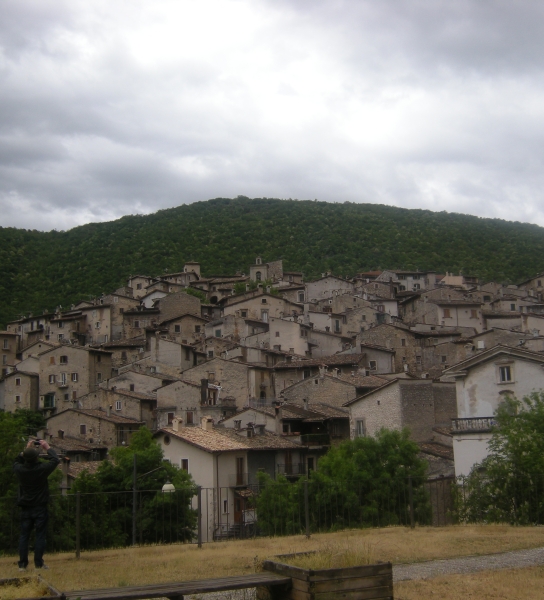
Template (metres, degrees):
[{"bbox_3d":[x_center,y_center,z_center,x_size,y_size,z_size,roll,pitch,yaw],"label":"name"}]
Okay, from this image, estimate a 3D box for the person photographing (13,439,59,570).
[{"bbox_3d":[-3.403,2.939,12.714,0.640,1.850,0.520,-2,-8,3],"label":"person photographing"}]

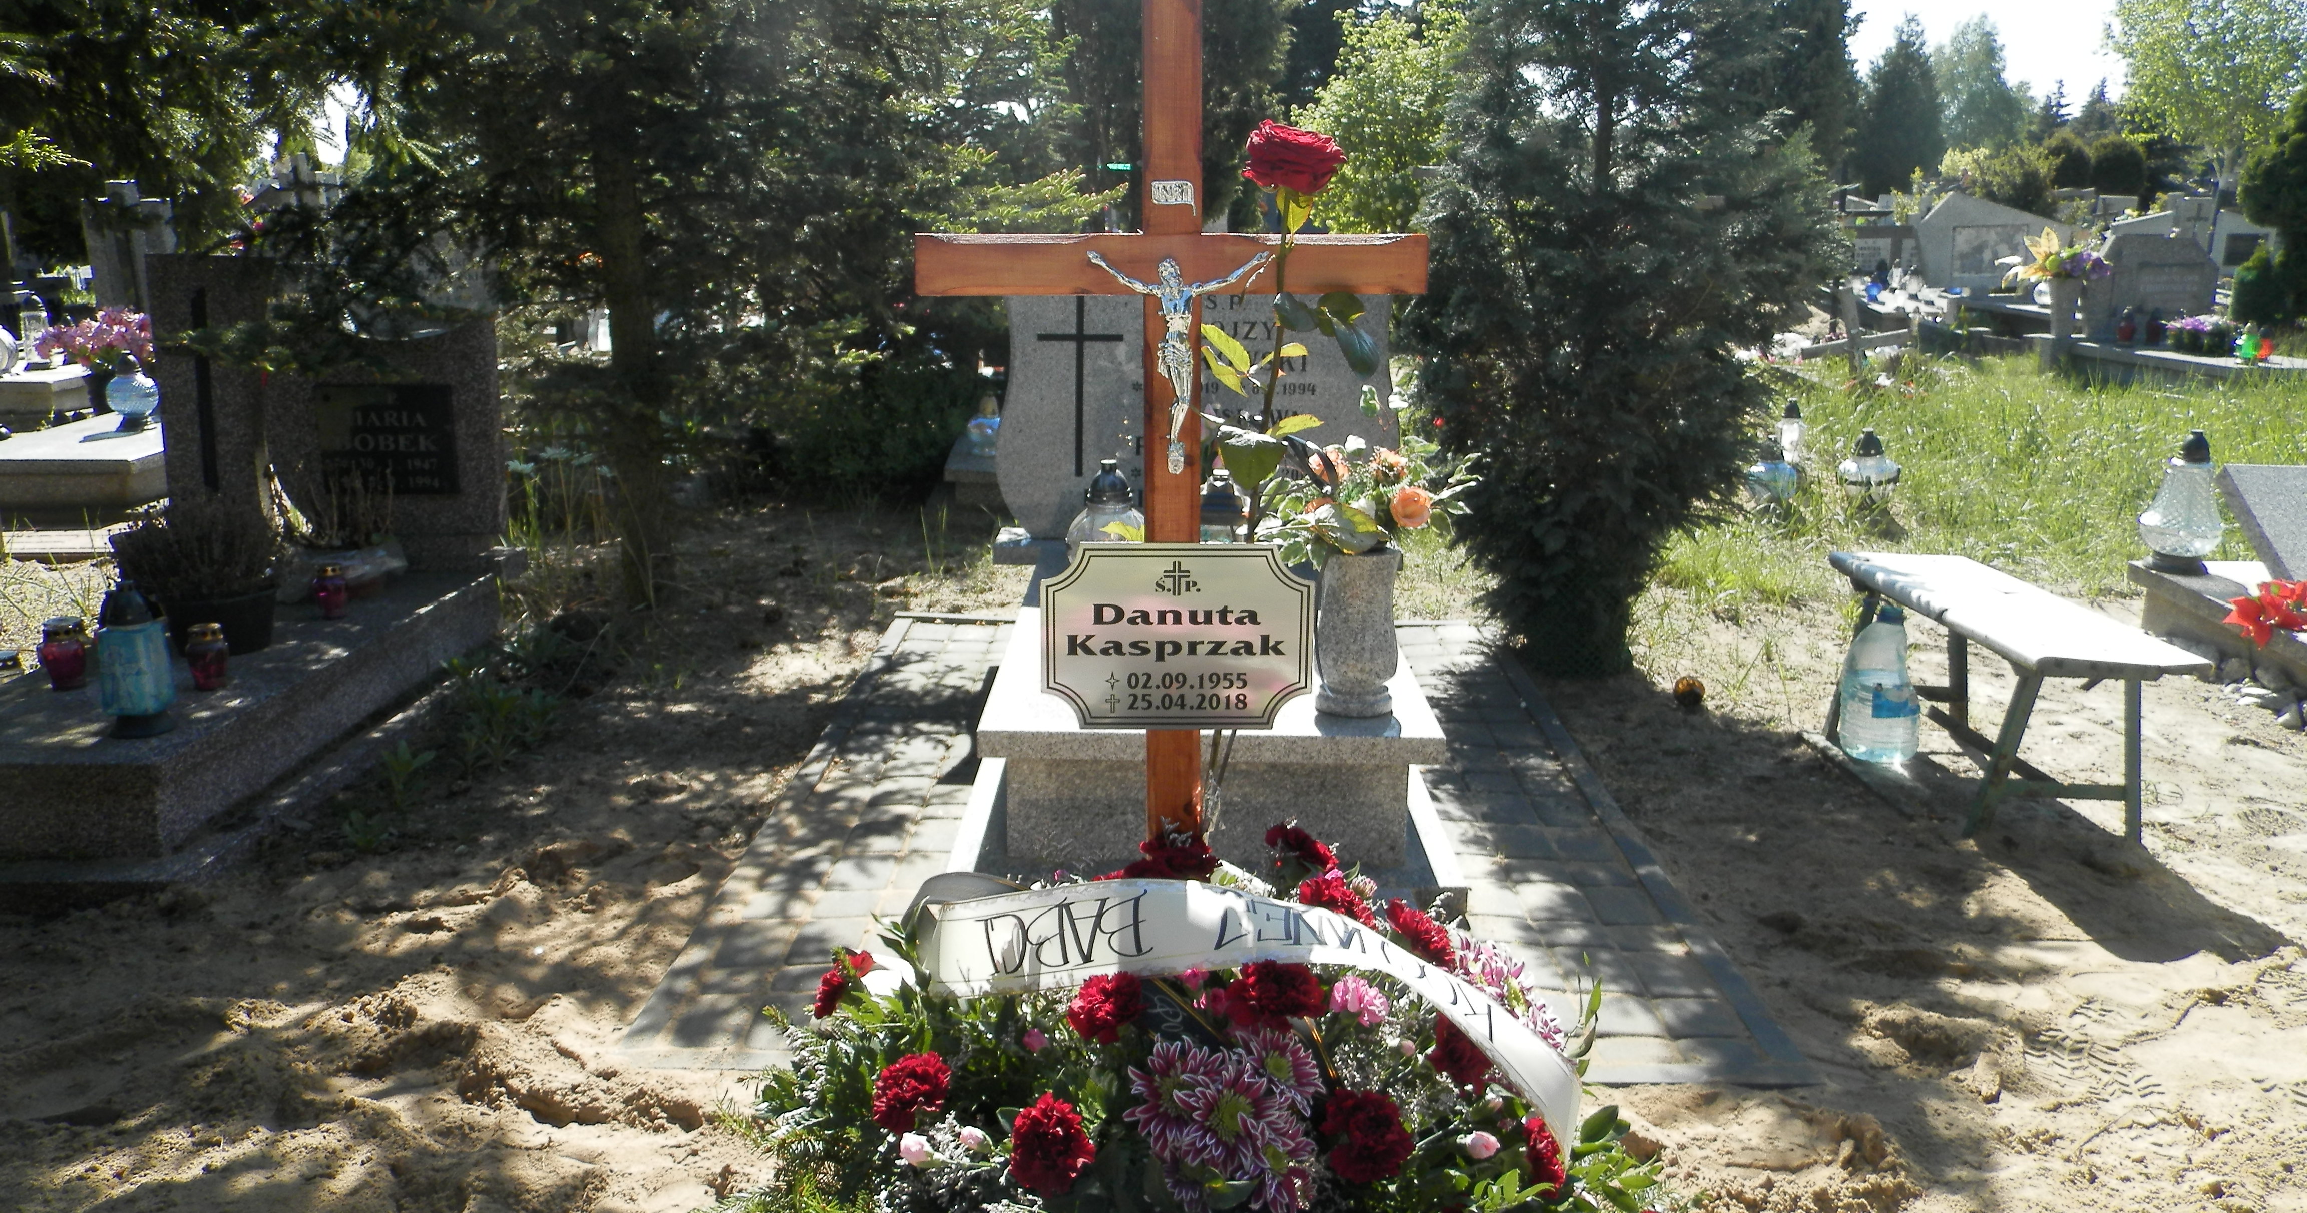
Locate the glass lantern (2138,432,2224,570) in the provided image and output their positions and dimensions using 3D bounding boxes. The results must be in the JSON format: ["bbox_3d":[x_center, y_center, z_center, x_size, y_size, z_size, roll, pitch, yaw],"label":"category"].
[{"bbox_3d":[2.790,-0.288,4.505,0.224,0.374,0.224,0,14,0],"label":"glass lantern"}]

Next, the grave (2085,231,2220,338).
[{"bbox_3d":[5.990,-1.930,9.990,0.800,0.620,0.150,-3,15,-11],"label":"grave"}]

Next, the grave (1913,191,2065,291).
[{"bbox_3d":[5.771,-2.503,11.443,1.080,0.700,0.180,-3,15,-12],"label":"grave"}]

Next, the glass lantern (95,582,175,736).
[{"bbox_3d":[-1.925,0.096,3.144,0.127,0.282,0.127,0,15,0],"label":"glass lantern"}]

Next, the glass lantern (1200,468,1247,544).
[{"bbox_3d":[0.162,-0.189,3.937,0.115,0.270,0.115,0,14,0],"label":"glass lantern"}]

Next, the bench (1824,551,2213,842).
[{"bbox_3d":[1.840,0.180,3.710,0.370,0.370,0.970,0,14,0],"label":"bench"}]

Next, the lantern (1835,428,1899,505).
[{"bbox_3d":[2.438,-0.457,5.676,0.195,0.275,0.180,0,15,0],"label":"lantern"}]

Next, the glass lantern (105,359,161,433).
[{"bbox_3d":[-3.789,-0.787,6.182,0.172,0.258,0.172,0,15,0],"label":"glass lantern"}]

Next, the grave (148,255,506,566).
[{"bbox_3d":[-2.235,-0.538,4.585,0.870,0.850,0.160,0,14,-1],"label":"grave"}]

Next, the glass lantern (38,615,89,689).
[{"bbox_3d":[-2.304,0.094,3.520,0.103,0.150,0.103,0,14,0],"label":"glass lantern"}]

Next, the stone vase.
[{"bbox_3d":[0.381,0.046,3.094,0.155,0.305,0.155,0,15,0],"label":"stone vase"}]

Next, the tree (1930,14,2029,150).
[{"bbox_3d":[27.050,-15.960,54.500,3.200,6.700,3.200,0,14,0],"label":"tree"}]

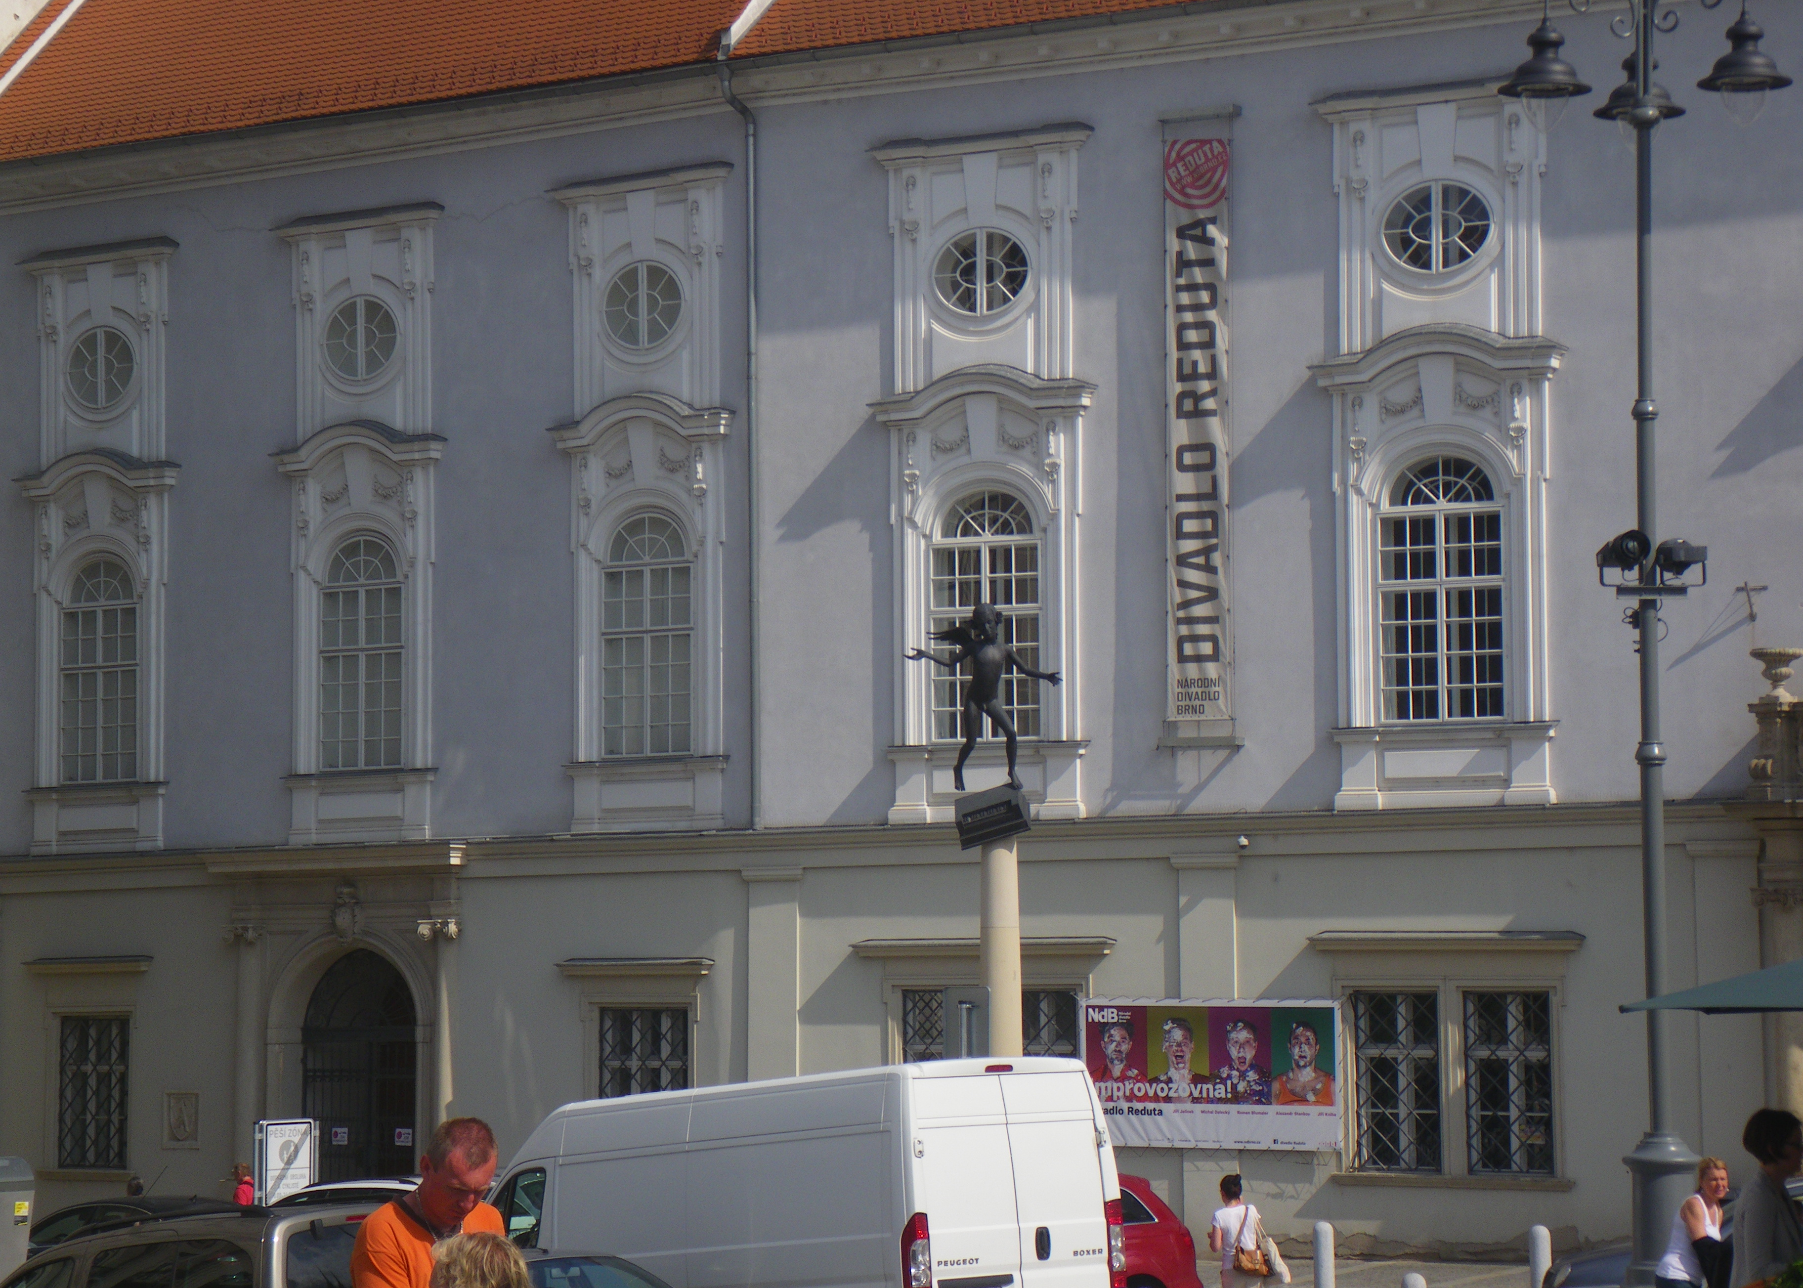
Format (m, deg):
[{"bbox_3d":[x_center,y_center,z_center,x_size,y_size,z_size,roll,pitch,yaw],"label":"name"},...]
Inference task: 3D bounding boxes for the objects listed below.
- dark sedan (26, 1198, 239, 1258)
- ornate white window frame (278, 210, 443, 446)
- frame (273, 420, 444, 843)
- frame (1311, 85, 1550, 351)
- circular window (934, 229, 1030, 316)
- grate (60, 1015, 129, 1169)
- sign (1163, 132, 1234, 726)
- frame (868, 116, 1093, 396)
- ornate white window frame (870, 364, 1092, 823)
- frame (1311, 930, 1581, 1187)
[{"bbox_3d":[-7.069,5.912,45.944,4.500,1.450,1.780,-4,-6,40],"label":"dark sedan"},{"bbox_3d":[-7.242,-4.264,65.143,2.514,2.903,0.400,-4,-5,35],"label":"ornate white window frame"},{"bbox_3d":[-7.194,-0.136,64.807,2.622,5.465,0.450,-4,-5,35],"label":"frame"},{"bbox_3d":[6.107,-4.919,56.661,2.650,2.916,0.400,-3,-5,30],"label":"frame"},{"bbox_3d":[1.033,-4.769,62.887,1.327,1.012,0.150,-3,-5,30],"label":"circular window"},{"bbox_3d":[-11.710,6.499,71.024,1.292,2.215,0.100,-4,-6,36],"label":"grate"},{"bbox_3d":[3.690,-2.646,60.839,0.847,7.772,0.120,-3,-5,30],"label":"sign"},{"bbox_3d":[0.995,-4.924,62.747,3.037,3.207,0.400,-3,-5,30],"label":"frame"},{"bbox_3d":[0.949,-0.574,59.369,2.793,5.416,0.450,-3,-5,30],"label":"ornate white window frame"},{"bbox_3d":[6.201,4.756,55.949,3.144,2.932,0.380,-3,-5,30],"label":"frame"}]

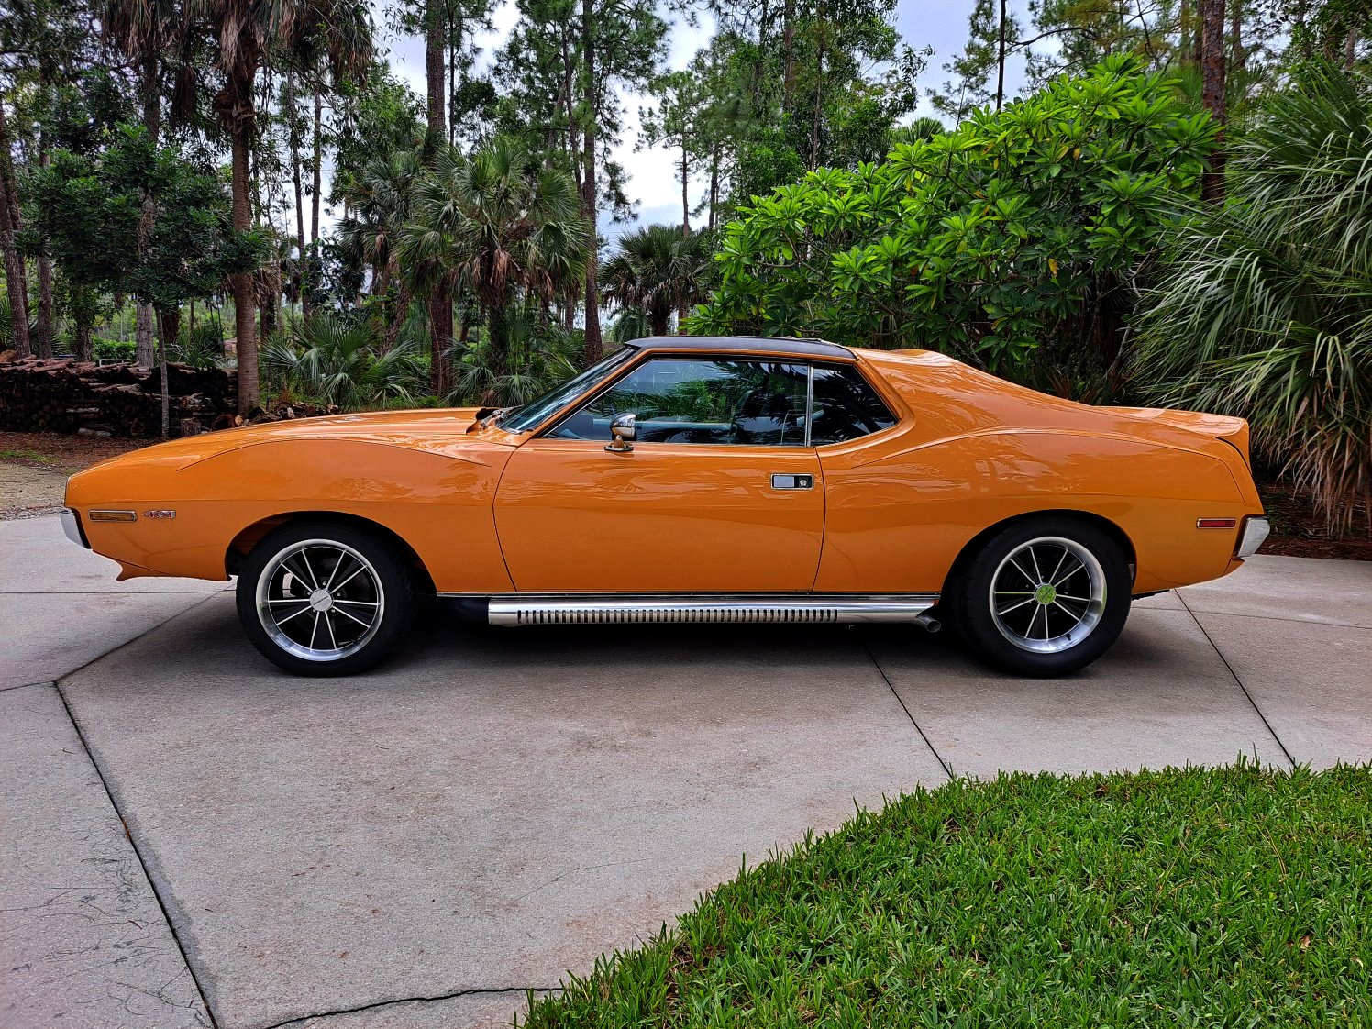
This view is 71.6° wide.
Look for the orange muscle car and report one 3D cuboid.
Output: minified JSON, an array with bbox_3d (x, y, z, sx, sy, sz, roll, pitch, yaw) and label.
[{"bbox_3d":[-0.019,-0.165,4.450,4.860,1.310,1.920,0,10,-4],"label":"orange muscle car"}]

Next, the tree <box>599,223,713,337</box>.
[{"bbox_3d":[-0.889,-5.961,27.362,3.205,4.583,3.205,1,10,-2],"label":"tree"}]

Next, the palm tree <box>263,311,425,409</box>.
[{"bbox_3d":[-5.914,-2.641,16.585,2.657,1.762,2.700,-3,11,-19],"label":"palm tree"}]

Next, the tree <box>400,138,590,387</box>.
[{"bbox_3d":[-3.614,-4.543,18.133,3.508,5.005,3.508,-1,10,-11],"label":"tree"}]

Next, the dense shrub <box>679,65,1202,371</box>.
[{"bbox_3d":[2.321,-2.152,8.660,4.623,3.776,3.800,4,11,14],"label":"dense shrub"}]

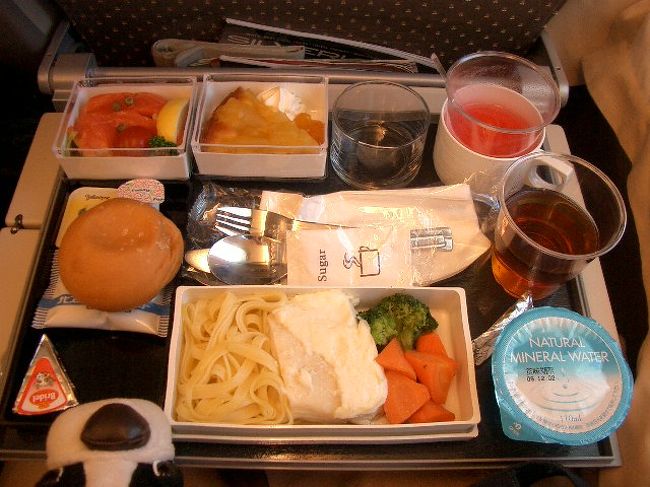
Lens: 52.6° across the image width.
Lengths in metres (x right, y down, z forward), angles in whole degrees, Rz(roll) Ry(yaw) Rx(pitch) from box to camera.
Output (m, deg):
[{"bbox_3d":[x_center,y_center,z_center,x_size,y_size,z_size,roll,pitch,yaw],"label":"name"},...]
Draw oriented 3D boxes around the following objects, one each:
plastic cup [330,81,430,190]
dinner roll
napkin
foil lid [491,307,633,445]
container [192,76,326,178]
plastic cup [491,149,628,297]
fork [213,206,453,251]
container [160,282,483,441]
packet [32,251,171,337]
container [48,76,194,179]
[{"bbox_3d":[0.040,-0.078,0.485,0.067,0.054,0.067,0,58,0],"label":"plastic cup"},{"bbox_3d":[-0.131,0.006,0.424,0.079,0.048,0.080,0,58,0],"label":"dinner roll"},{"bbox_3d":[0.035,-0.004,0.461,0.162,0.016,0.082,0,58,0],"label":"napkin"},{"bbox_3d":[0.137,0.074,0.385,0.082,0.010,0.083,0,58,0],"label":"foil lid"},{"bbox_3d":[-0.046,-0.090,0.503,0.096,0.035,0.070,1,58,0],"label":"container"},{"bbox_3d":[0.145,-0.005,0.431,0.076,0.073,0.076,0,58,0],"label":"plastic cup"},{"bbox_3d":[0.006,-0.011,0.461,0.168,0.013,0.021,5,59,3],"label":"fork"},{"bbox_3d":[-0.001,0.073,0.405,0.178,0.034,0.086,0,58,0],"label":"container"},{"bbox_3d":[-0.146,0.028,0.443,0.088,0.012,0.069,3,59,1],"label":"packet"},{"bbox_3d":[-0.146,-0.089,0.503,0.094,0.034,0.071,0,58,0],"label":"container"}]

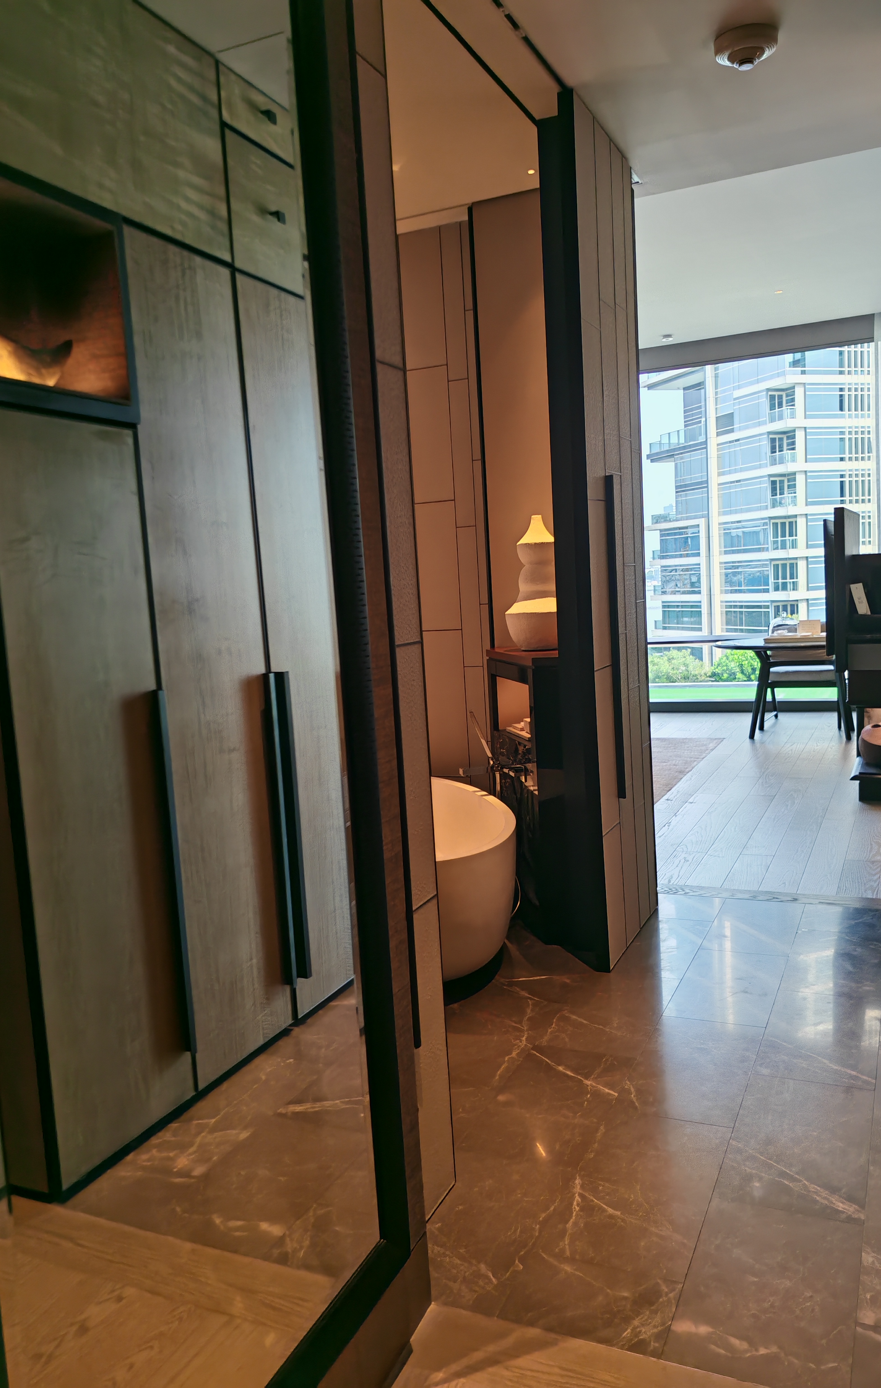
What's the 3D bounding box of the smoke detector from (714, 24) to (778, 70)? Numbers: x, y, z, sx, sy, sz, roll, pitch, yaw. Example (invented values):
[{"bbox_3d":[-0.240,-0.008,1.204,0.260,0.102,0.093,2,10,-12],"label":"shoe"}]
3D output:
[{"bbox_3d":[0.873,-1.825,2.972,0.177,0.072,0.177,-1,6,25],"label":"smoke detector"}]

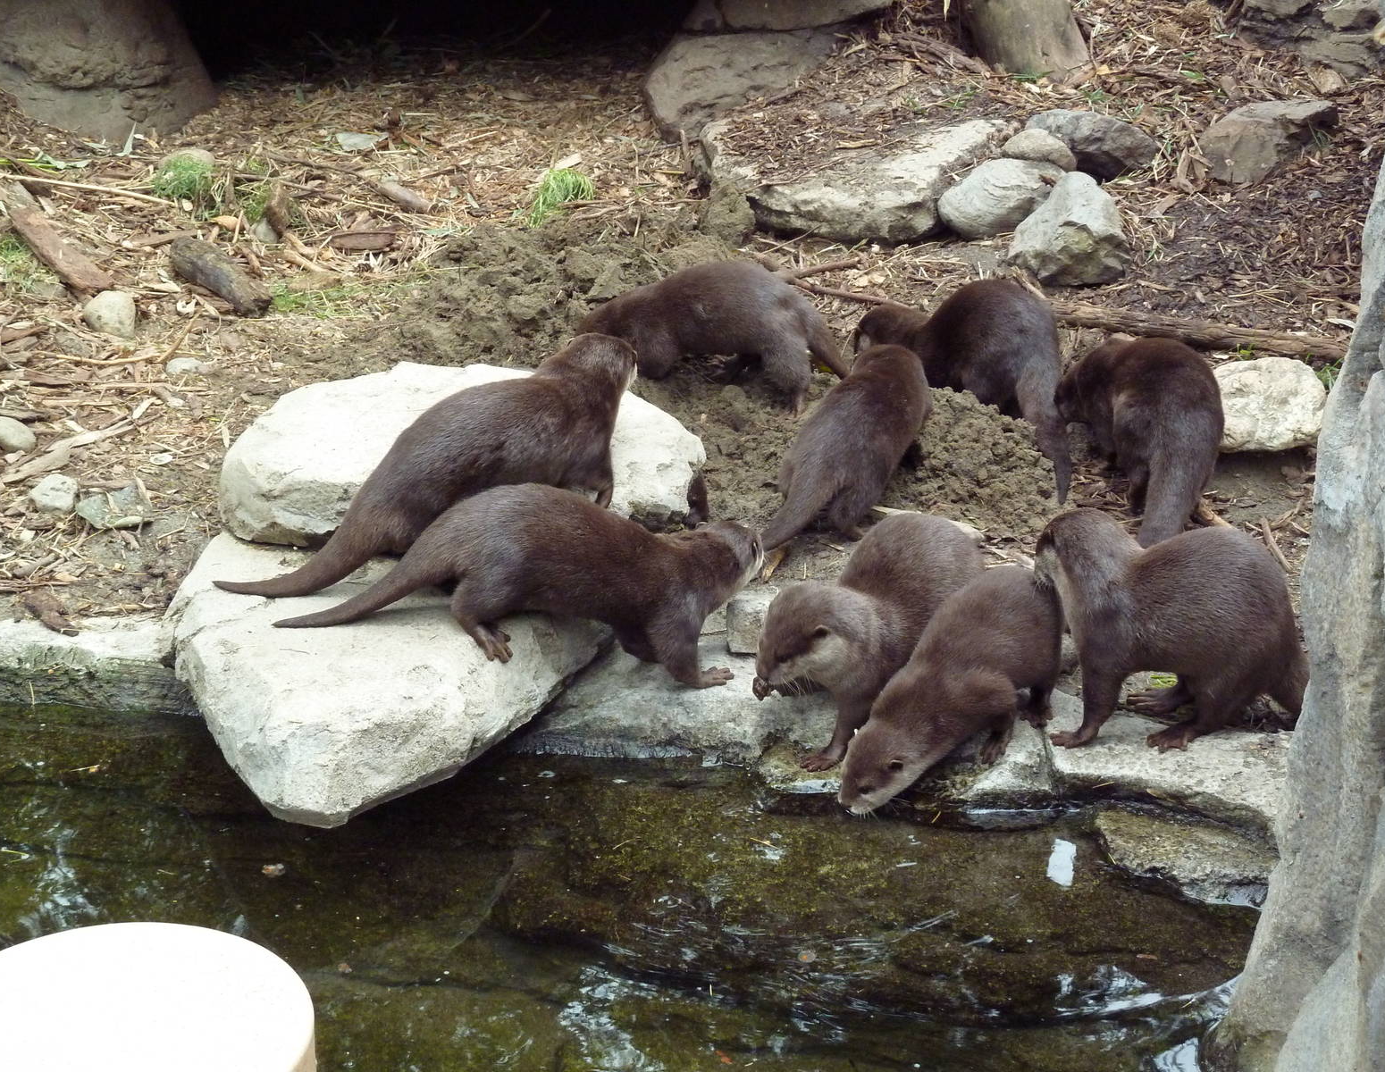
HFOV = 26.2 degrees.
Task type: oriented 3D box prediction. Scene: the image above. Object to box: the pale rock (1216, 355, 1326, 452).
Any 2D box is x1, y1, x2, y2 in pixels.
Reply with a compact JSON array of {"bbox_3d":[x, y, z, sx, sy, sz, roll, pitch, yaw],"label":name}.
[{"bbox_3d":[0.923,-0.213,4.785,0.190,0.120,0.140,0,24,0],"label":"pale rock"}]

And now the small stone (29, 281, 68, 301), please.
[{"bbox_3d":[-1.141,-0.436,5.266,0.068,0.035,0.050,0,24,0],"label":"small stone"}]

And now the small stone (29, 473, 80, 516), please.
[{"bbox_3d":[-0.970,-0.062,4.513,0.075,0.050,0.060,0,24,0],"label":"small stone"}]

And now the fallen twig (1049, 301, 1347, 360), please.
[{"bbox_3d":[0.788,-0.326,4.614,0.500,0.050,0.055,5,25,12],"label":"fallen twig"}]

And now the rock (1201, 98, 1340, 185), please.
[{"bbox_3d":[0.977,-0.677,5.076,0.225,0.130,0.160,0,24,0],"label":"rock"}]

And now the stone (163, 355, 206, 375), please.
[{"bbox_3d":[-0.826,-0.288,4.843,0.063,0.029,0.046,0,24,0],"label":"stone"}]

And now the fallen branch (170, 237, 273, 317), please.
[{"bbox_3d":[-0.772,-0.426,4.856,0.070,0.060,0.250,-13,27,-26],"label":"fallen branch"}]

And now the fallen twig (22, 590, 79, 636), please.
[{"bbox_3d":[-0.897,0.096,4.149,0.056,0.031,0.138,-16,28,-31],"label":"fallen twig"}]

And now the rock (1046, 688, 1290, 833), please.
[{"bbox_3d":[0.613,0.295,3.815,0.347,0.097,0.250,12,27,25],"label":"rock"}]

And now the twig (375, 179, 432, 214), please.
[{"bbox_3d":[-0.547,-0.643,5.645,0.030,0.030,0.145,-19,30,-36],"label":"twig"}]

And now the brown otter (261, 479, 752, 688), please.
[{"bbox_3d":[-0.250,0.059,3.933,0.673,0.291,0.178,-3,24,-7],"label":"brown otter"}]

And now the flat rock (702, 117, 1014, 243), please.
[{"bbox_3d":[0.299,-0.673,5.494,0.551,0.143,0.428,0,24,0],"label":"flat rock"}]

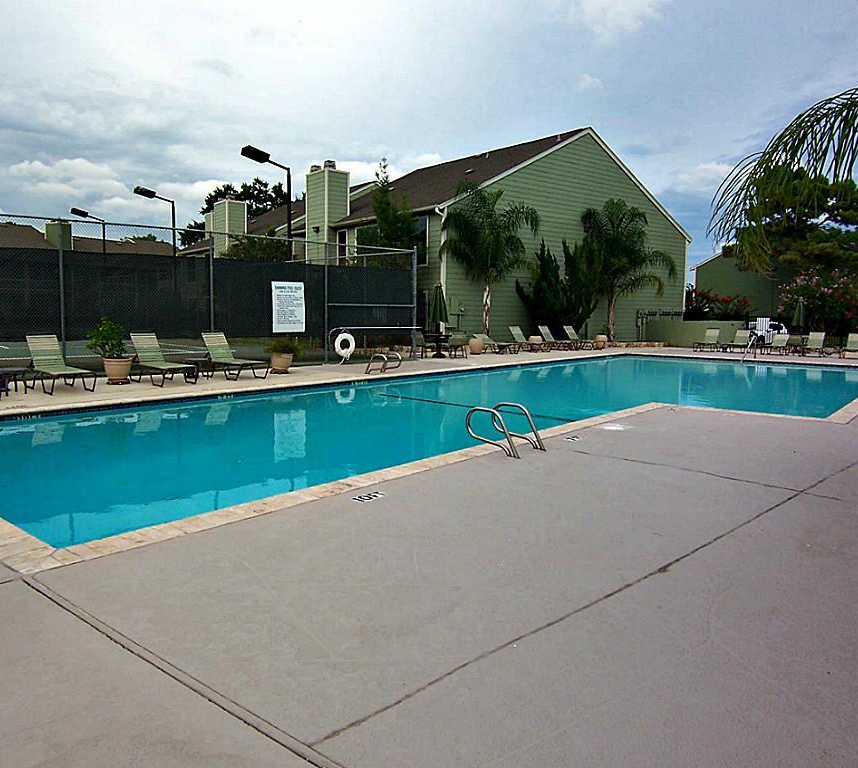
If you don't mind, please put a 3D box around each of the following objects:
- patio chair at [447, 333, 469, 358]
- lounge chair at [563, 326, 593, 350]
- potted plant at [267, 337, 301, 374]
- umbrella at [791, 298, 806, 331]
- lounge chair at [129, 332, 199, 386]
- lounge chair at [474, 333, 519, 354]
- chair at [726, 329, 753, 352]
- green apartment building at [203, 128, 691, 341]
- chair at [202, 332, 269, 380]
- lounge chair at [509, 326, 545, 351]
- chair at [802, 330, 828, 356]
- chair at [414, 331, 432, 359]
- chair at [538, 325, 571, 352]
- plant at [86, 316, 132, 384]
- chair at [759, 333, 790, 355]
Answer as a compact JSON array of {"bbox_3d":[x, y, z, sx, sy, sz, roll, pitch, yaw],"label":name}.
[{"bbox_3d":[0.951,-1.291,22.506,0.650,0.850,0.600,6,8,40],"label":"patio chair"},{"bbox_3d":[6.383,-1.849,27.848,0.670,1.000,1.550,-5,8,-45],"label":"lounge chair"},{"bbox_3d":[-3.381,-0.665,15.905,0.760,0.860,0.740,0,6,-12],"label":"potted plant"},{"bbox_3d":[16.374,-2.663,30.174,0.500,2.420,0.500,4,7,28],"label":"umbrella"},{"bbox_3d":[-5.327,-0.509,13.568,1.658,0.947,0.683,7,9,43],"label":"lounge chair"},{"bbox_3d":[2.496,-1.512,25.058,1.750,0.800,0.670,5,7,37],"label":"lounge chair"},{"bbox_3d":[12.635,-1.736,27.731,0.683,0.915,1.697,6,8,35],"label":"chair"},{"bbox_3d":[0.105,-8.579,44.607,19.600,10.700,26.000,-4,8,-38],"label":"green apartment building"},{"bbox_3d":[-4.274,-0.624,14.814,1.672,0.936,0.683,7,9,42],"label":"chair"},{"bbox_3d":[3.800,-1.685,25.605,0.683,0.938,1.669,-4,8,-39],"label":"lounge chair"},{"bbox_3d":[14.808,-1.516,26.155,0.683,0.920,1.692,6,8,36],"label":"chair"},{"bbox_3d":[-0.226,-1.323,22.555,0.650,0.870,0.600,-4,8,-38],"label":"chair"},{"bbox_3d":[5.152,-1.817,27.066,0.683,0.928,1.683,-4,8,-39],"label":"chair"},{"bbox_3d":[-6.357,-0.695,13.530,0.850,1.330,0.800,-2,7,-25],"label":"plant"},{"bbox_3d":[13.699,-1.525,26.700,0.683,0.771,1.826,6,8,35],"label":"chair"}]

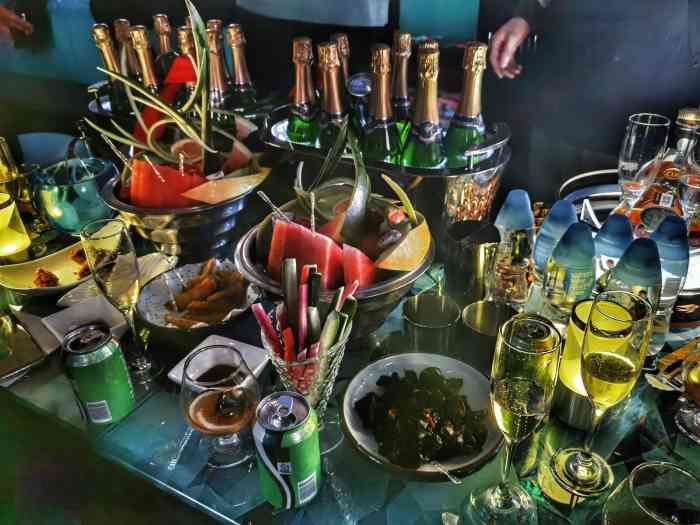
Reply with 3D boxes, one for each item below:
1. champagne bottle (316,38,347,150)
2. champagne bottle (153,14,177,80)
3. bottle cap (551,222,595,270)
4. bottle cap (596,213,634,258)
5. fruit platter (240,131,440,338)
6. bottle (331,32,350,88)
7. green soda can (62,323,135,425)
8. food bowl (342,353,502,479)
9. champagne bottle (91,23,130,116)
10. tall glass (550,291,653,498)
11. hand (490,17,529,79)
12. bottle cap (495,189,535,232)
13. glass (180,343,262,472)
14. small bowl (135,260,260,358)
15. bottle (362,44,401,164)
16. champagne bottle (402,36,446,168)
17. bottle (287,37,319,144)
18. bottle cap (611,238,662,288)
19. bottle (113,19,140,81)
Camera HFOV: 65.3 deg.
[{"bbox_3d":[-0.025,-0.268,1.094,0.088,0.315,0.088,-6,30,0],"label":"champagne bottle"},{"bbox_3d":[-0.457,-0.460,1.396,0.088,0.316,0.088,0,29,-1],"label":"champagne bottle"},{"bbox_3d":[0.305,-0.026,0.745,0.060,0.058,0.060,-2,29,1],"label":"bottle cap"},{"bbox_3d":[0.369,-0.043,0.768,0.056,0.055,0.056,-2,29,1],"label":"bottle cap"},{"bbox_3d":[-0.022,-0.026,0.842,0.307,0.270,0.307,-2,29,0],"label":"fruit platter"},{"bbox_3d":[-0.003,-0.337,1.214,0.088,0.315,0.088,-6,30,0],"label":"bottle"},{"bbox_3d":[-0.315,0.142,0.684,0.066,0.116,0.066,0,30,0],"label":"green soda can"},{"bbox_3d":[0.088,0.191,0.656,0.190,0.053,0.190,0,30,0],"label":"food bowl"},{"bbox_3d":[-0.511,-0.371,1.245,0.088,0.316,0.088,-8,28,3],"label":"champagne bottle"},{"bbox_3d":[0.261,0.142,0.566,0.064,0.222,0.064,-2,29,0],"label":"tall glass"},{"bbox_3d":[0.389,-0.524,1.330,0.090,0.145,0.090,-4,33,-30],"label":"hand"},{"bbox_3d":[0.260,-0.084,0.854,0.062,0.053,0.062,0,30,0],"label":"bottle cap"},{"bbox_3d":[-0.150,0.168,0.632,0.085,0.121,0.085,-1,30,0],"label":"glass"},{"bbox_3d":[-0.233,0.077,0.873,0.194,0.073,0.194,-2,29,0],"label":"small bowl"},{"bbox_3d":[0.065,-0.259,1.079,0.088,0.315,0.088,-3,30,0],"label":"bottle"},{"bbox_3d":[0.136,-0.228,0.981,0.088,0.316,0.088,-2,29,0],"label":"champagne bottle"},{"bbox_3d":[-0.090,-0.299,1.144,0.088,0.315,0.088,-1,30,0],"label":"bottle"},{"bbox_3d":[0.376,-0.002,0.708,0.062,0.053,0.062,0,30,0],"label":"bottle cap"},{"bbox_3d":[-0.552,-0.460,1.426,0.088,0.315,0.088,-5,30,0],"label":"bottle"}]

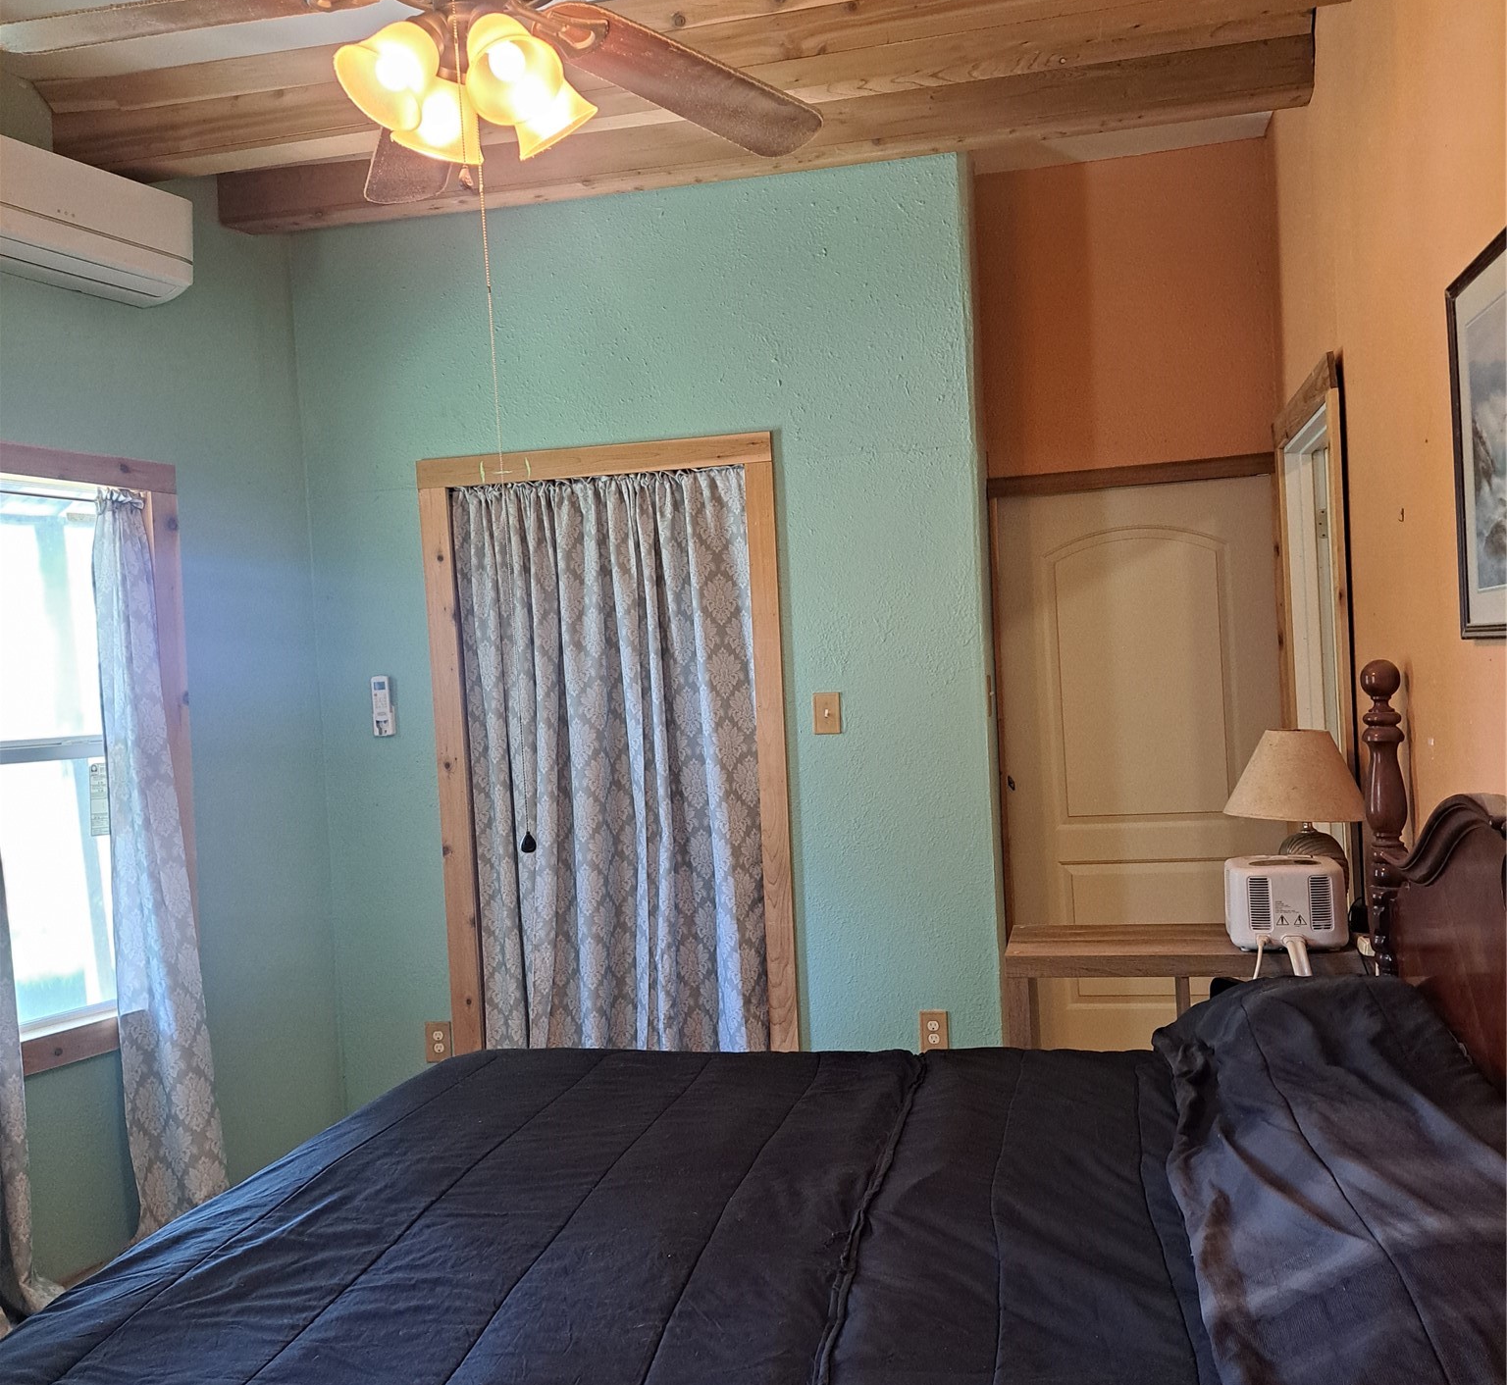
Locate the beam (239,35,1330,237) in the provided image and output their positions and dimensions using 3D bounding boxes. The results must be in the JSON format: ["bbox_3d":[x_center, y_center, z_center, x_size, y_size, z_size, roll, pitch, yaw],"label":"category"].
[{"bbox_3d":[-0.056,-1.549,3.910,3.071,0.140,0.110,-3,1,10],"label":"beam"}]

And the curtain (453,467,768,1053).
[{"bbox_3d":[-0.432,0.351,4.226,0.920,2.000,0.090,-3,1,12],"label":"curtain"}]

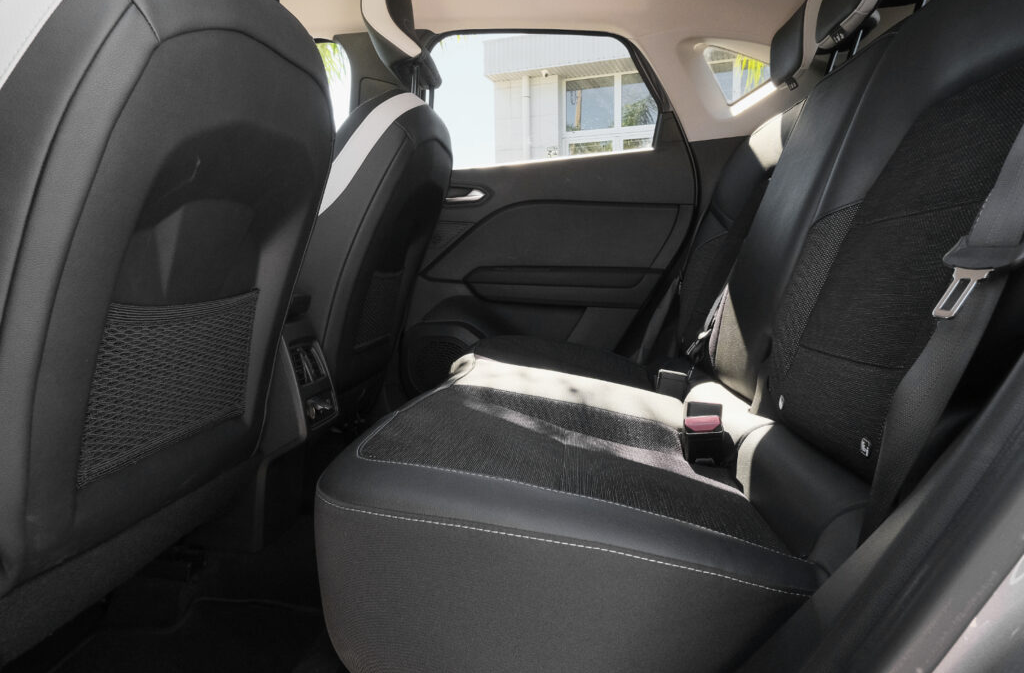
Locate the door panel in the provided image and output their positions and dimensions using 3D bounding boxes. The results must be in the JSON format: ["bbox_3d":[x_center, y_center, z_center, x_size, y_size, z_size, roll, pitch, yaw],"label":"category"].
[{"bbox_3d":[0.085,-0.163,1.760,0.810,0.740,0.130,0,8,5],"label":"door panel"}]

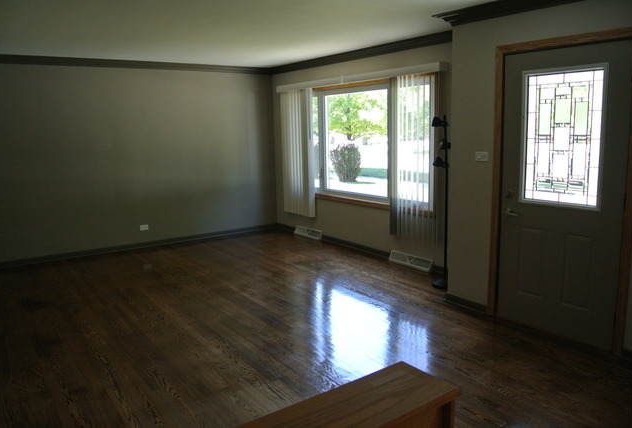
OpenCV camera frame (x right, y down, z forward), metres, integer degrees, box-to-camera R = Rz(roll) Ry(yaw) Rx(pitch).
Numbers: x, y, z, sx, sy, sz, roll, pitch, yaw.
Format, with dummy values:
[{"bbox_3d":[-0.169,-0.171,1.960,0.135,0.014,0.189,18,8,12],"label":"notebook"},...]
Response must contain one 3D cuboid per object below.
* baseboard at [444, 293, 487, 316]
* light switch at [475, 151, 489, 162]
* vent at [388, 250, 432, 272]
[{"bbox_3d":[1.244,0.754,4.019,0.027,0.082,0.420,-9,12,-36],"label":"baseboard"},{"bbox_3d":[1.284,-0.446,3.733,0.014,0.071,0.115,-9,12,-36],"label":"light switch"},{"bbox_3d":[1.049,0.520,5.349,0.075,0.118,0.610,-9,12,-36],"label":"vent"}]

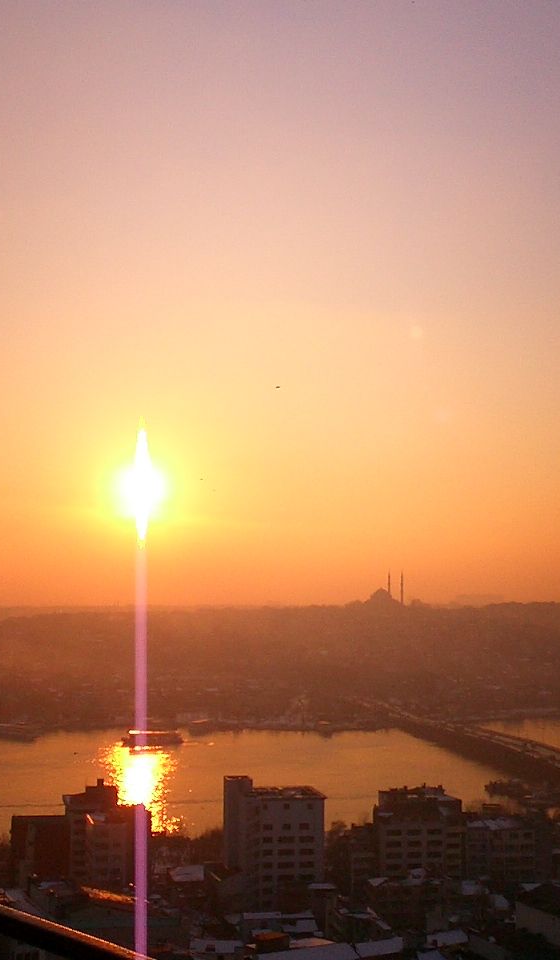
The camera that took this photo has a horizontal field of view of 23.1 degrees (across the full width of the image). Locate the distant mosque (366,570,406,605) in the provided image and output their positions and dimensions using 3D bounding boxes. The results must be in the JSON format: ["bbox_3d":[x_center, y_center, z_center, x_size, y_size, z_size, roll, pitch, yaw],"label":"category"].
[{"bbox_3d":[166.600,172.100,2140.000,48.000,62.000,58.000,1,-5,-16],"label":"distant mosque"}]

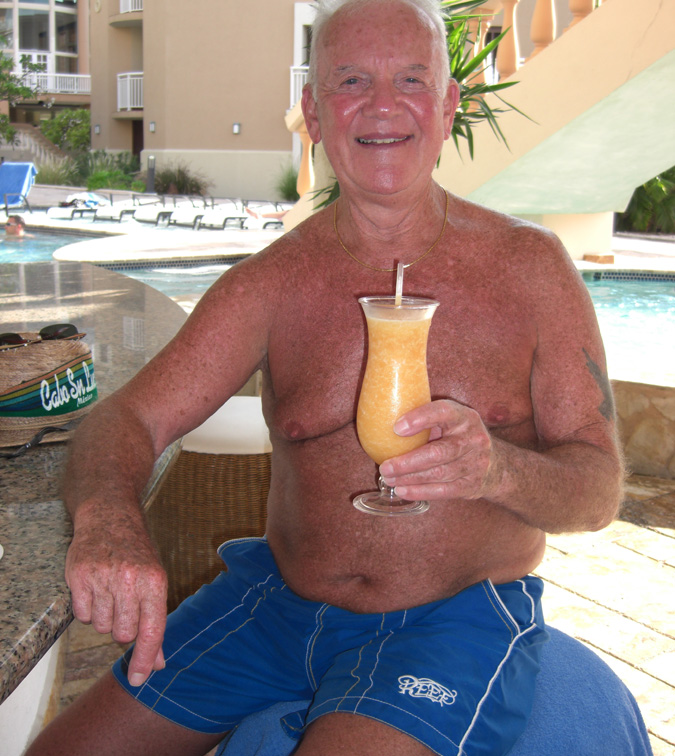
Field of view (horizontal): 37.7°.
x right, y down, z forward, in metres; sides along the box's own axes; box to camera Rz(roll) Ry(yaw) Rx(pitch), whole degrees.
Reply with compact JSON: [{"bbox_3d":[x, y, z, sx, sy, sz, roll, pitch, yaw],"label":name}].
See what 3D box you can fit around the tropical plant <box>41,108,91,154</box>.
[{"bbox_3d":[-9.291,-8.380,34.000,2.000,1.900,1.900,1,11,0],"label":"tropical plant"}]

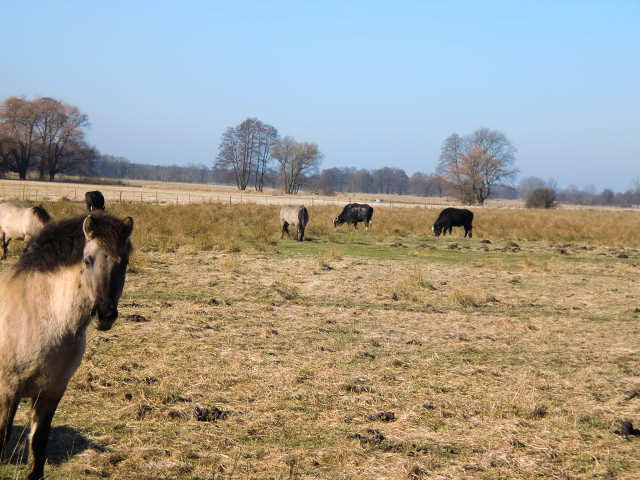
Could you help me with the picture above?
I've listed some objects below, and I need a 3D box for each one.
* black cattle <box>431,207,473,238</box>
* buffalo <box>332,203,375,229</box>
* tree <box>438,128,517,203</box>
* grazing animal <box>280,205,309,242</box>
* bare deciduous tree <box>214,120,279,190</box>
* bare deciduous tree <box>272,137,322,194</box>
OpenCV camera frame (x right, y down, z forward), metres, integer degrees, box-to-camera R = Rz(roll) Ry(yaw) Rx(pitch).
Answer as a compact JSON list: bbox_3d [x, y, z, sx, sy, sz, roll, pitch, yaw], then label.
[{"bbox_3d":[5.892,-0.750,86.500,1.950,1.360,0.680,3,2,12],"label":"black cattle"},{"bbox_3d":[1.569,-1.045,91.000,1.950,1.320,0.680,3,2,12],"label":"buffalo"},{"bbox_3d":[29.735,-13.839,370.000,15.400,14.200,13.500,3,2,0],"label":"tree"},{"bbox_3d":[-0.900,-0.625,72.000,0.550,1.340,1.750,2,2,-33],"label":"grazing animal"},{"bbox_3d":[-19.635,-22.686,520.000,16.800,19.000,14.000,3,2,0],"label":"bare deciduous tree"},{"bbox_3d":[-5.052,-16.681,440.000,11.200,12.800,10.000,3,2,0],"label":"bare deciduous tree"}]

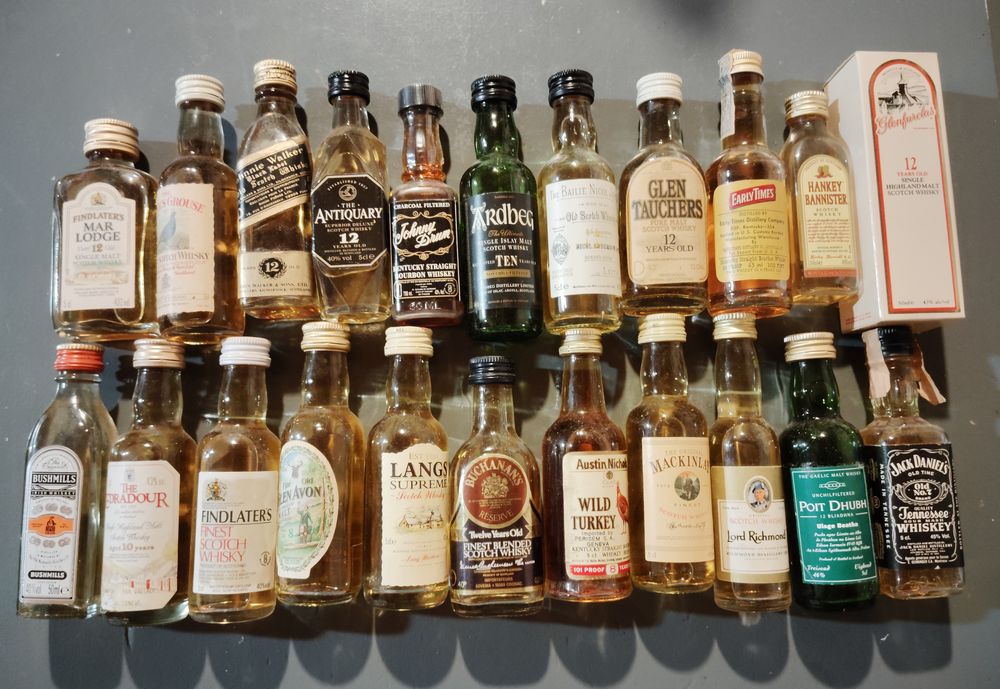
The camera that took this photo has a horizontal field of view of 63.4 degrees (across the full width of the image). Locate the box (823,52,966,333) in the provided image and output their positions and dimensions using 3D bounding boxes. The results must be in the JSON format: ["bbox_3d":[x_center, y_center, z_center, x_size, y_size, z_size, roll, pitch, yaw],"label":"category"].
[{"bbox_3d":[0.175,-0.067,0.364,0.036,0.035,0.119,-1,82,-1],"label":"box"}]

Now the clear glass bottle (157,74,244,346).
[{"bbox_3d":[-0.132,-0.060,0.357,0.034,0.034,0.117,-6,81,15],"label":"clear glass bottle"}]

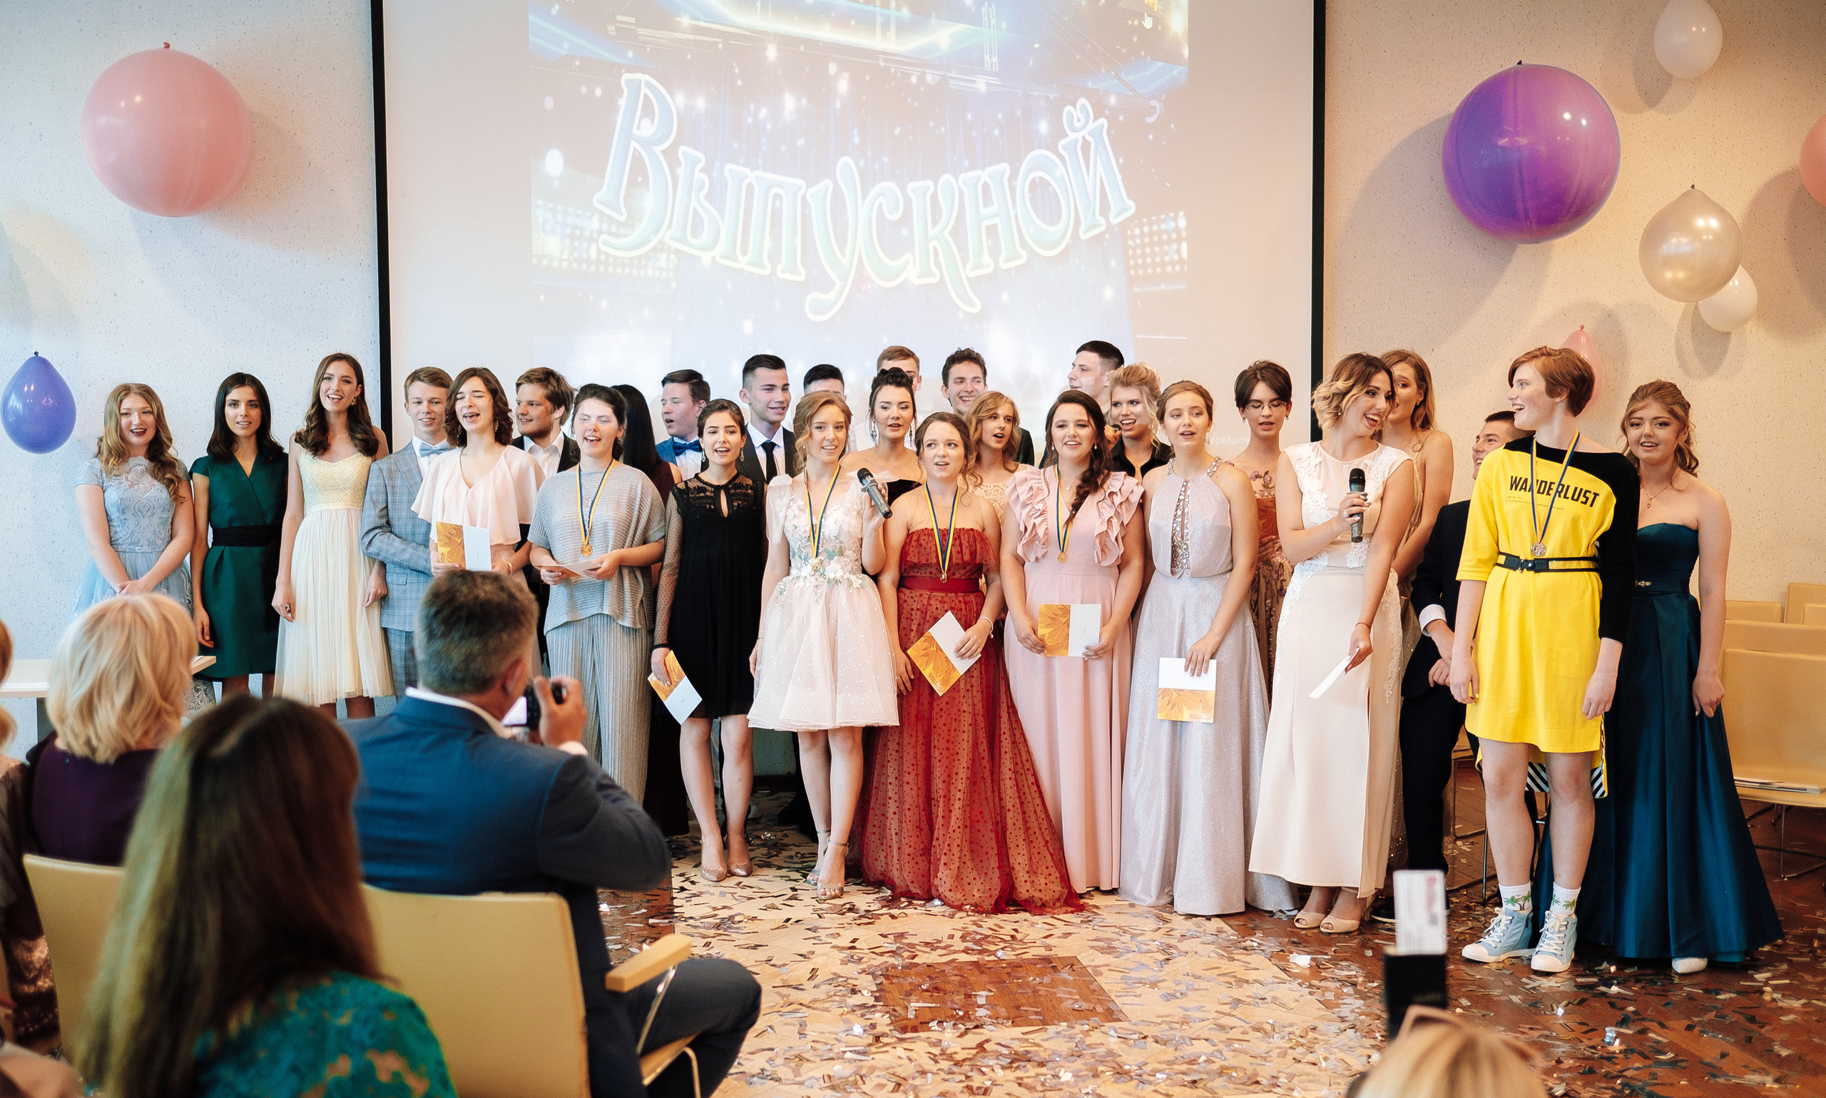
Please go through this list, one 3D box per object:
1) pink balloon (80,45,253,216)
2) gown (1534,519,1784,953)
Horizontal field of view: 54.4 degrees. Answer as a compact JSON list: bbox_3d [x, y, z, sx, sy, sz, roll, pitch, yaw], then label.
[{"bbox_3d":[-2.870,-1.605,6.835,0.659,0.653,0.659,-1,4,-8],"label":"pink balloon"},{"bbox_3d":[2.252,0.539,5.383,0.697,1.232,0.586,1,4,19],"label":"gown"}]

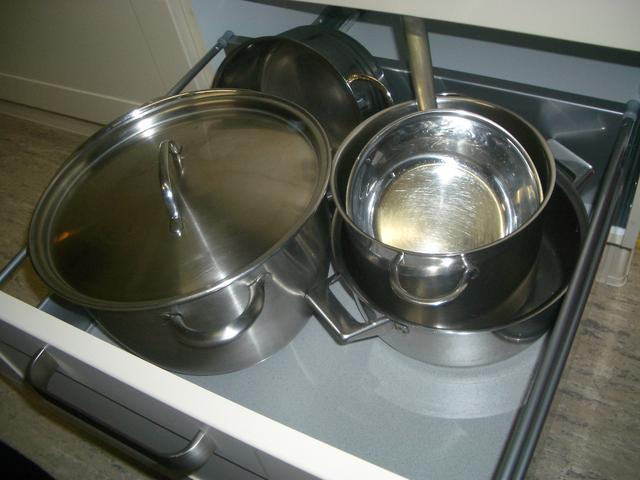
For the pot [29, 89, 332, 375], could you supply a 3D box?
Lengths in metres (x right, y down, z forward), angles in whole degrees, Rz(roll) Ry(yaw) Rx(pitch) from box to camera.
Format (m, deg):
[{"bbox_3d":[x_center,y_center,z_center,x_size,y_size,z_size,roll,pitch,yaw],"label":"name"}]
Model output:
[{"bbox_3d":[-0.142,-0.009,0.774,0.316,0.194,0.371,-20,49,-2],"label":"pot"}]

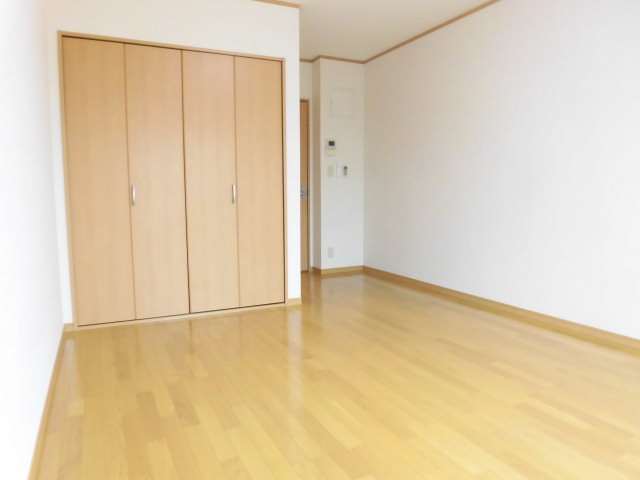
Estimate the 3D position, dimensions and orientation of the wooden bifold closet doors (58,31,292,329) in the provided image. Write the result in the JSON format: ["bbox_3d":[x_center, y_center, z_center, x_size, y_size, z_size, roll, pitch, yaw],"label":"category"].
[{"bbox_3d":[-1.019,-0.414,3.419,1.630,2.050,0.110,-3,6,-25],"label":"wooden bifold closet doors"}]

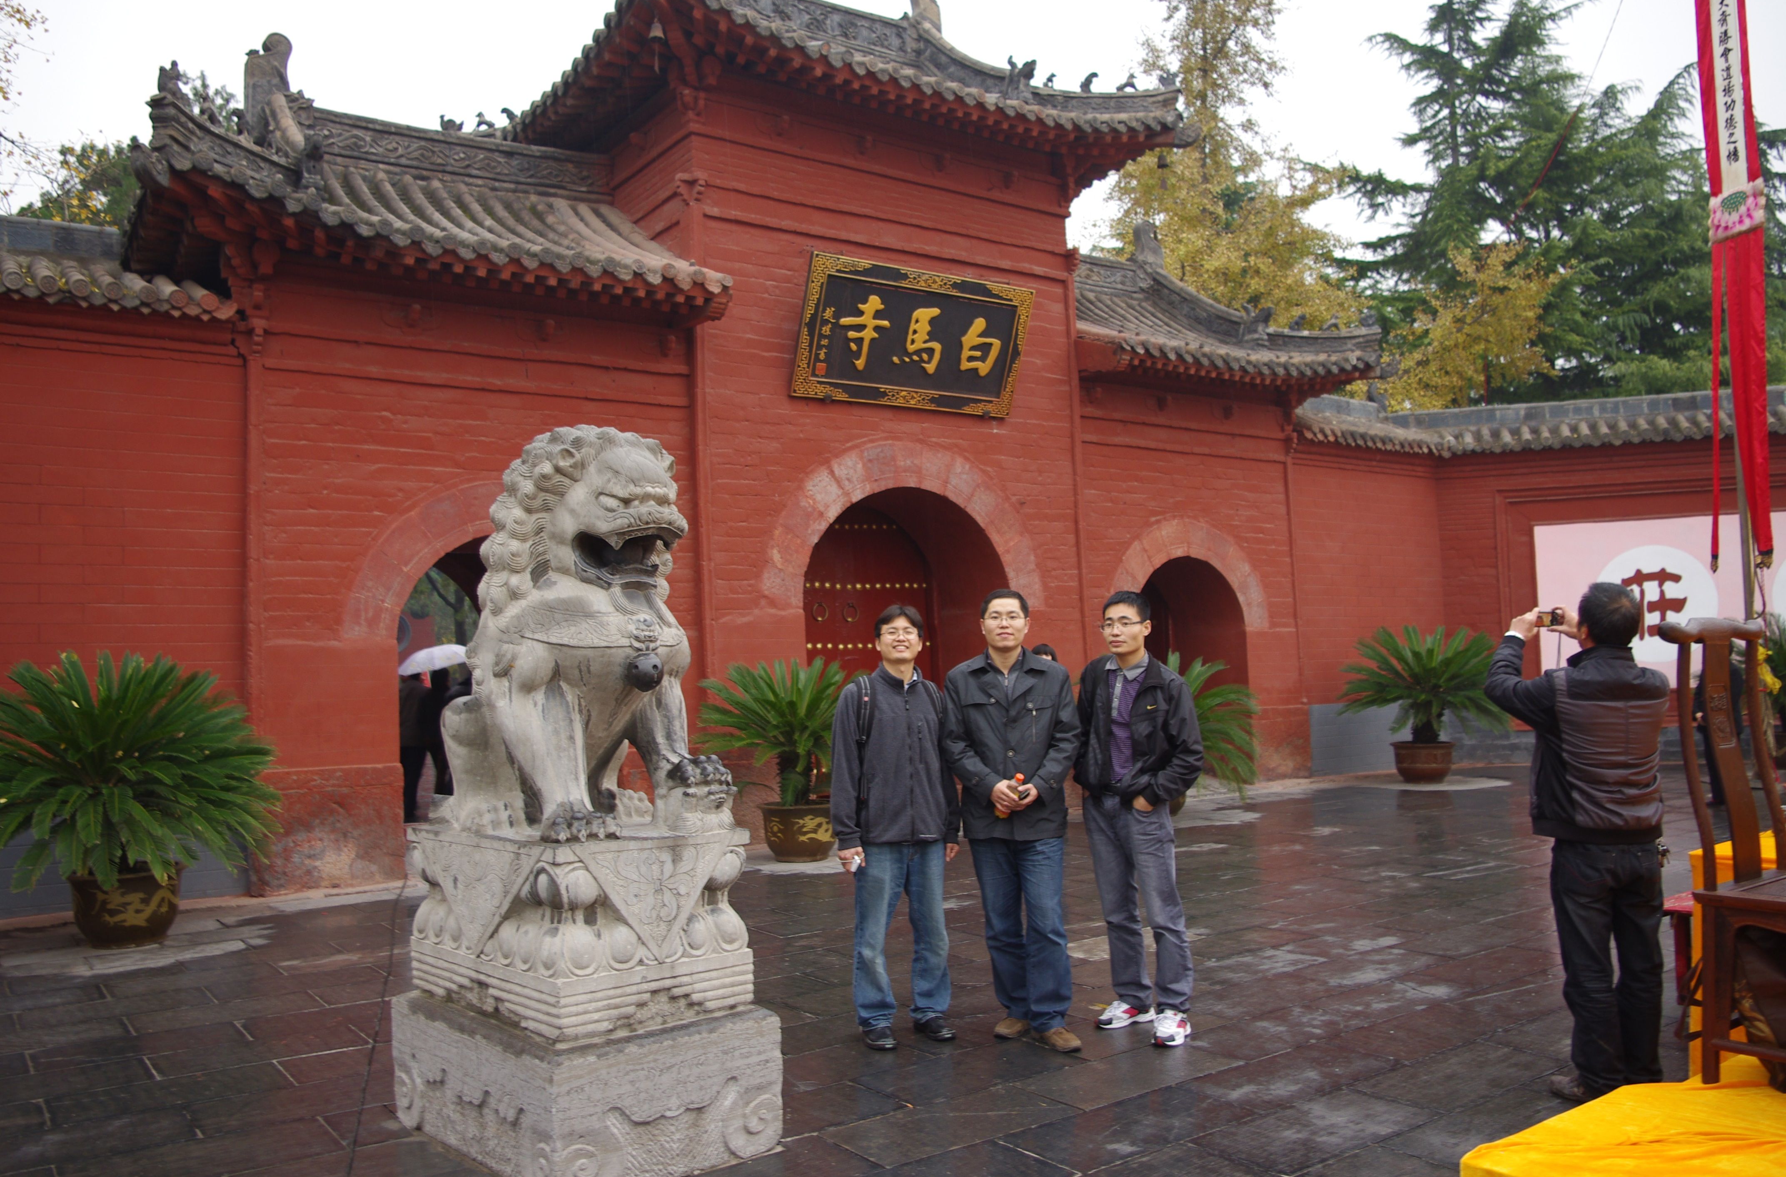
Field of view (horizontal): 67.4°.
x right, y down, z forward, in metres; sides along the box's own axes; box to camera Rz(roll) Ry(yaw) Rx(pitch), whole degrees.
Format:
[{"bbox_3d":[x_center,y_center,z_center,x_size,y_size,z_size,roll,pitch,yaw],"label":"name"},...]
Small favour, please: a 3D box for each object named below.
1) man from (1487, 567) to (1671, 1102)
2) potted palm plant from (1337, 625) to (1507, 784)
[{"bbox_3d":[2.309,0.809,4.581,0.570,1.680,0.540,-2,-4,-3],"label":"man"},{"bbox_3d":[5.956,1.331,15.343,1.950,1.760,1.950,1,-5,-34],"label":"potted palm plant"}]

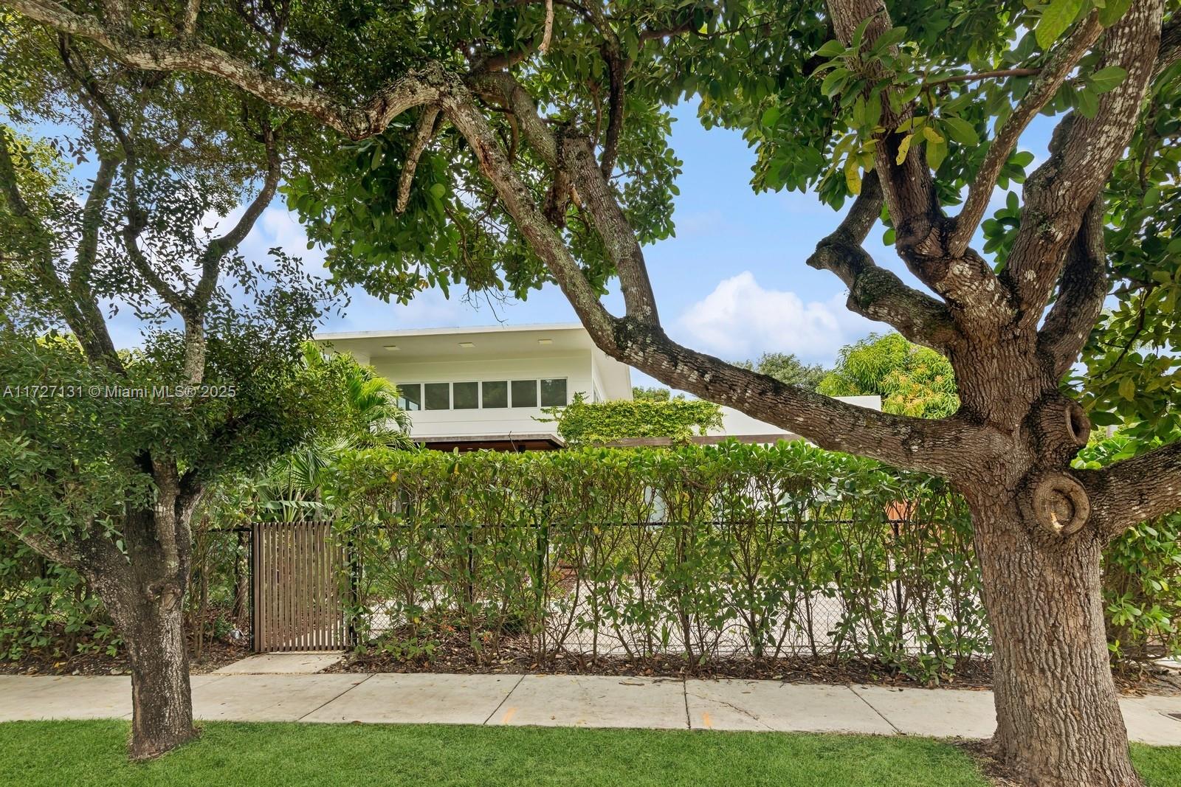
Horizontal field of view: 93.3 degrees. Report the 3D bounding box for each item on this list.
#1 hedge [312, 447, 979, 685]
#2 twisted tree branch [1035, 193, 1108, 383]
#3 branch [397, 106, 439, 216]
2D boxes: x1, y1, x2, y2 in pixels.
[{"bbox_3d":[0.480,1.530,5.400,6.300,2.050,0.850,-2,-4,6],"label":"hedge"},{"bbox_3d":[3.080,-0.660,3.580,0.350,1.120,0.380,-4,-5,40],"label":"twisted tree branch"},{"bbox_3d":[-1.120,-1.500,3.600,0.270,0.680,0.220,-2,-4,6],"label":"branch"}]

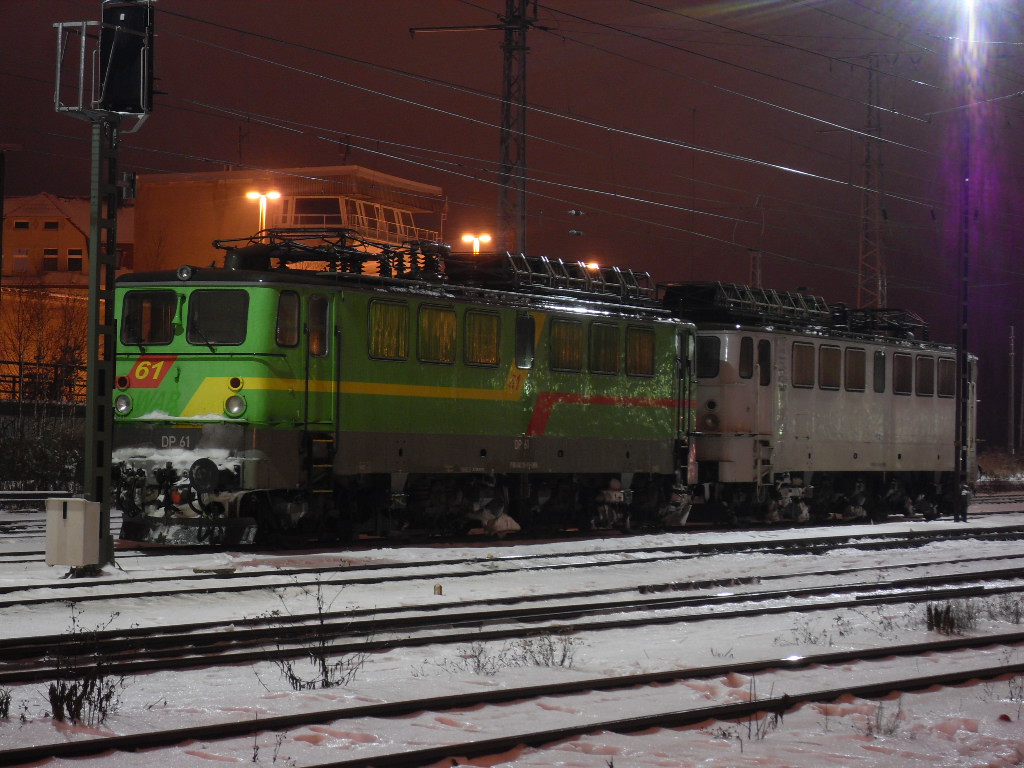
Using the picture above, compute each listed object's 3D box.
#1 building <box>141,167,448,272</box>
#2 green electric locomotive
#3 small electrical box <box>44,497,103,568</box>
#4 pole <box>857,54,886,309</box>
[{"bbox_3d":[-11.617,-3.154,157.645,12.328,15.128,12.230,1,-1,19],"label":"building"},{"bbox_3d":[-1.134,0.116,45.558,2.950,4.420,16.260,0,-1,26],"label":"green electric locomotive"},{"bbox_3d":[-4.739,1.590,32.646,0.480,0.690,0.300,0,-1,26],"label":"small electrical box"},{"bbox_3d":[14.257,-4.472,119.999,1.000,17.264,1.000,0,-1,26],"label":"pole"}]

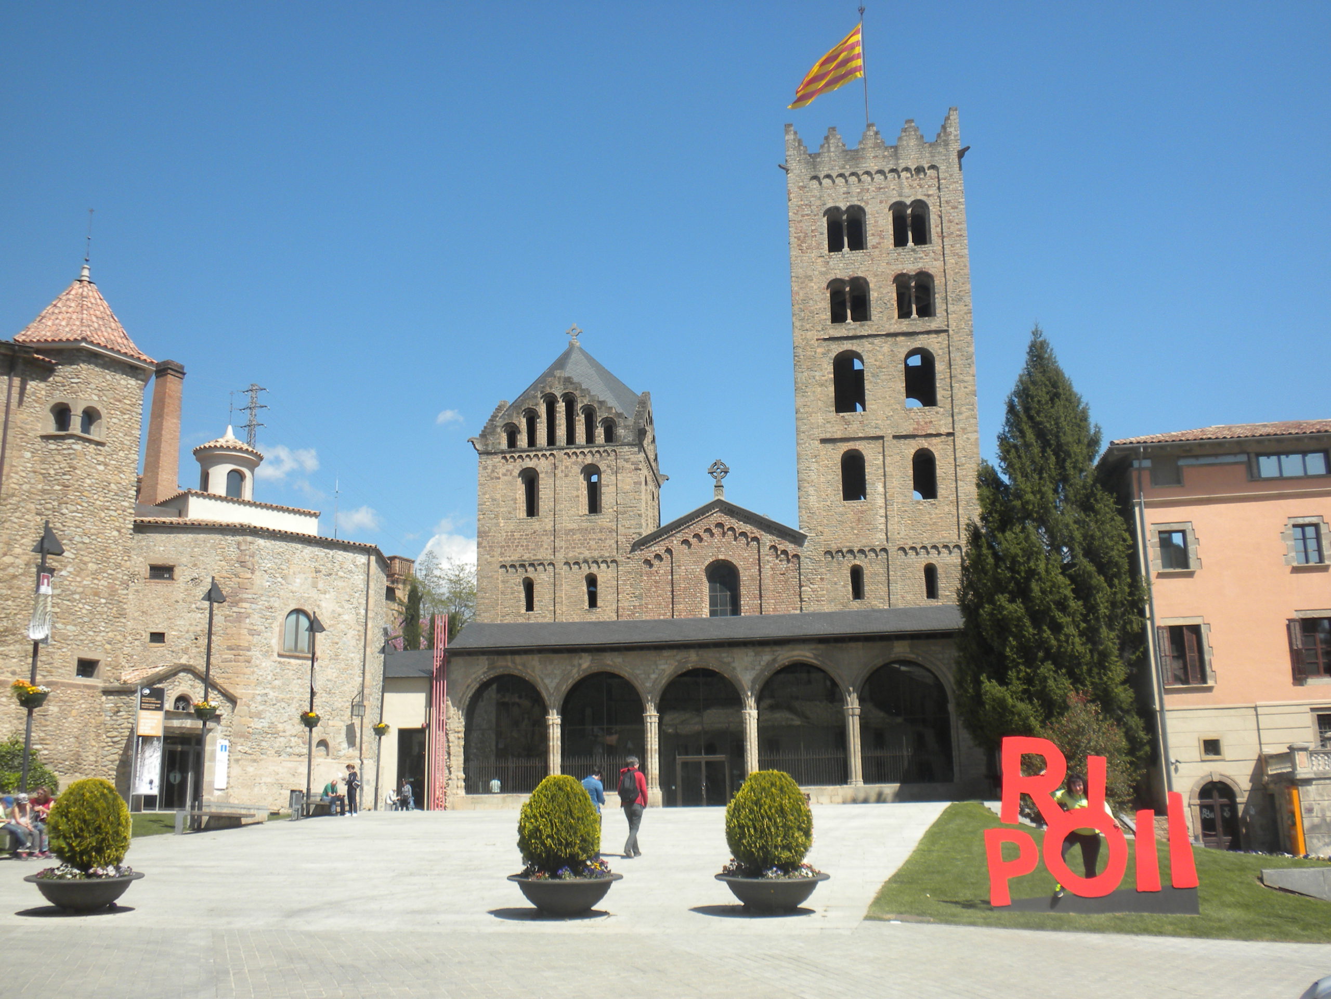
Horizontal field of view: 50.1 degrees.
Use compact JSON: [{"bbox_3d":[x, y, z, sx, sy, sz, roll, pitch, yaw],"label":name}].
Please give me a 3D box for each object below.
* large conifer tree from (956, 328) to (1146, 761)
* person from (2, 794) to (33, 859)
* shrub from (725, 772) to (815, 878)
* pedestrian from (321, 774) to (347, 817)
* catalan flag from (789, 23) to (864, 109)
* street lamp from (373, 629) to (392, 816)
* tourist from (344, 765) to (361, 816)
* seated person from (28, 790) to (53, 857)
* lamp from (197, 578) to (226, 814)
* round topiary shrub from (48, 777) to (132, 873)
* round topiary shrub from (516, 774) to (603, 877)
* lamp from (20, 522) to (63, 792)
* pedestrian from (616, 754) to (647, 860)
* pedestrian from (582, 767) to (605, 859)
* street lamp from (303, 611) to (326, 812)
[{"bbox_3d":[13.929,2.260,51.275,6.600,17.800,6.600,-3,-13,10],"label":"large conifer tree"},{"bbox_3d":[-12.154,6.161,26.844,0.680,1.200,0.450,-6,-14,22],"label":"person"},{"bbox_3d":[1.219,3.772,16.675,1.030,1.220,1.030,-1,-13,2],"label":"shrub"},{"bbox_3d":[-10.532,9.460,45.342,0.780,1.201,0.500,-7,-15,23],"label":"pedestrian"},{"bbox_3d":[10.265,-27.673,90.904,4.600,5.300,1.200,-5,-14,15],"label":"catalan flag"},{"bbox_3d":[-10.281,7.929,51.367,0.650,6.480,0.650,-2,-14,6],"label":"street lamp"},{"bbox_3d":[-9.883,9.177,44.923,0.450,1.620,0.460,4,-14,-21],"label":"tourist"},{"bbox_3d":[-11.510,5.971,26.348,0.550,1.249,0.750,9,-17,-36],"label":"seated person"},{"bbox_3d":[-11.784,5.198,36.664,0.650,6.450,0.650,-2,-14,6],"label":"lamp"},{"bbox_3d":[-6.615,3.754,16.426,0.900,1.065,0.900,-1,-14,0],"label":"round topiary shrub"},{"bbox_3d":[-1.187,3.625,15.928,0.930,1.084,0.930,-1,-14,0],"label":"round topiary shrub"},{"bbox_3d":[-12.419,3.645,28.069,0.680,6.600,0.680,-2,-13,6],"label":"lamp"},{"bbox_3d":[-0.588,5.435,25.124,0.520,1.740,0.520,-4,-14,14],"label":"pedestrian"},{"bbox_3d":[-1.286,5.497,24.889,0.520,1.599,0.420,-7,-15,23],"label":"pedestrian"},{"bbox_3d":[-11.465,6.929,46.553,0.650,6.600,0.650,-2,-13,6],"label":"street lamp"}]

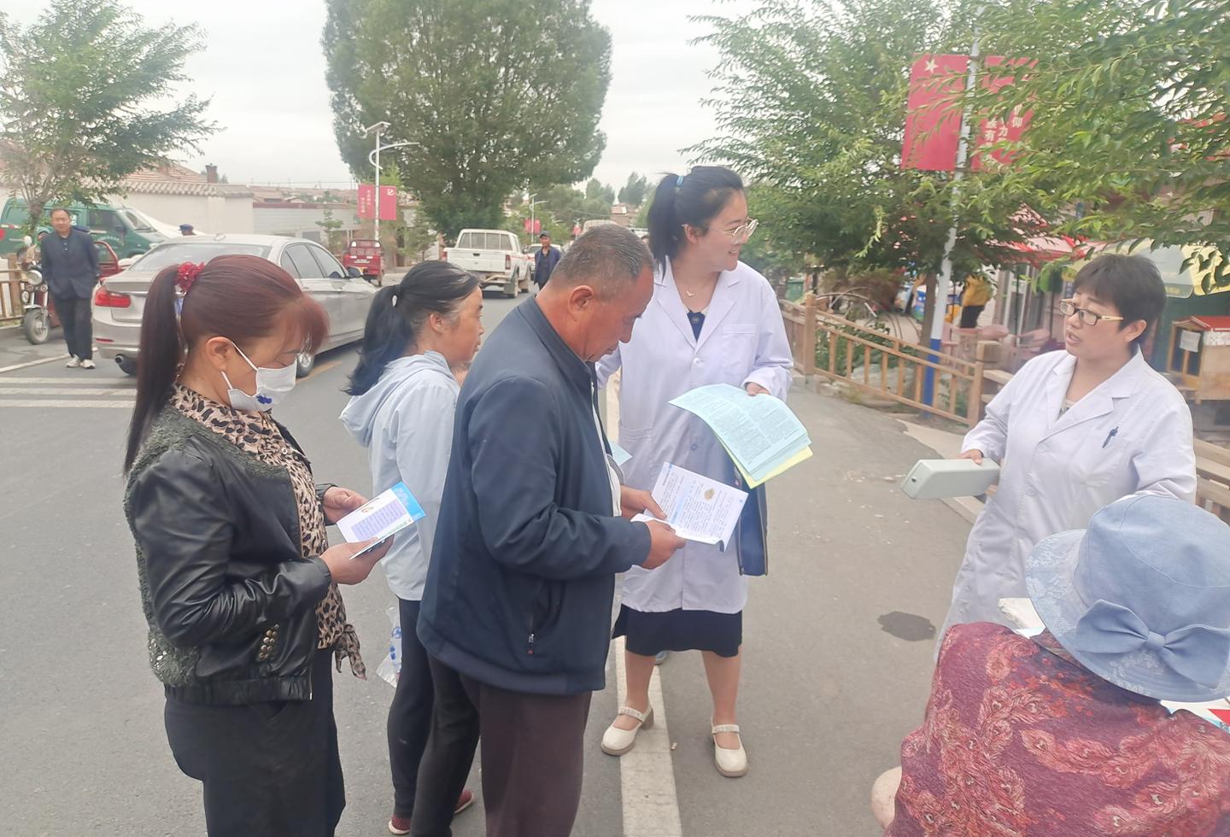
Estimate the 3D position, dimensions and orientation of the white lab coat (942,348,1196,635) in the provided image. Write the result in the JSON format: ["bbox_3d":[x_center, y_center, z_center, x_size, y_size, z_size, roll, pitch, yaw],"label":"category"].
[{"bbox_3d":[1.143,0.268,2.243,0.460,0.930,0.520,-2,12,-23],"label":"white lab coat"}]

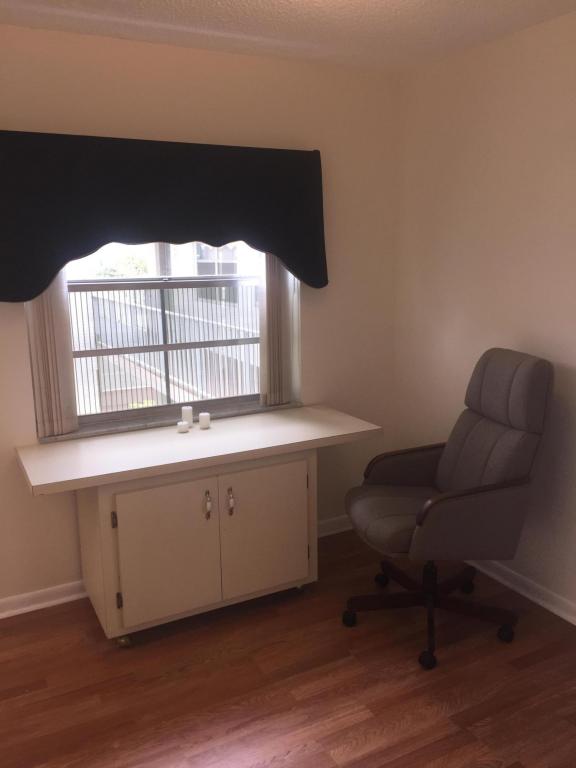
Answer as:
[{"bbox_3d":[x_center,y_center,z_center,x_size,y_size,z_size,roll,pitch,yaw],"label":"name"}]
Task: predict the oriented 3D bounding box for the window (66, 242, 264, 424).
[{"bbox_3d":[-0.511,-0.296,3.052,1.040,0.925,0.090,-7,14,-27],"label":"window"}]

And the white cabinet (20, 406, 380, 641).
[{"bbox_3d":[-0.356,0.601,2.947,1.530,0.742,0.524,-7,14,-27],"label":"white cabinet"}]

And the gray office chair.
[{"bbox_3d":[0.610,0.455,2.668,0.750,1.165,0.660,-4,13,-15],"label":"gray office chair"}]

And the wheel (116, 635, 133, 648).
[{"bbox_3d":[-0.671,1.039,2.621,0.050,0.060,0.050,-7,14,-27],"label":"wheel"}]

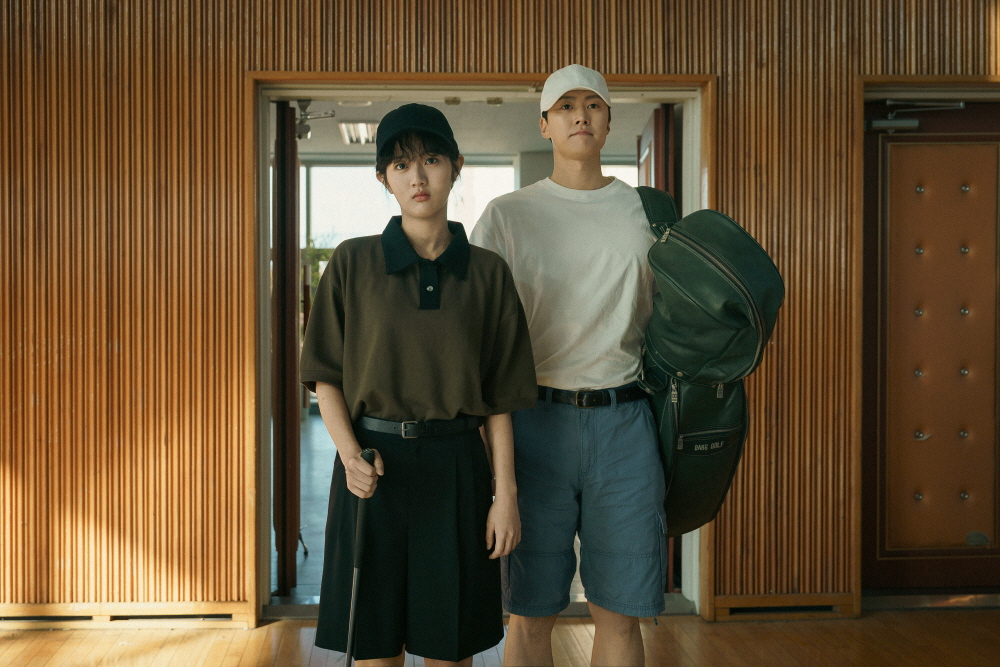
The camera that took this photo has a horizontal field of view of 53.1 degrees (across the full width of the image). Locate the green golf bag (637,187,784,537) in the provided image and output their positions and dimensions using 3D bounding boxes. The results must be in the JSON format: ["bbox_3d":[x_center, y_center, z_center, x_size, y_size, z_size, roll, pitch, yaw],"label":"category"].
[{"bbox_3d":[0.465,0.085,2.380,0.280,0.880,0.300,-10,41,-10],"label":"green golf bag"}]

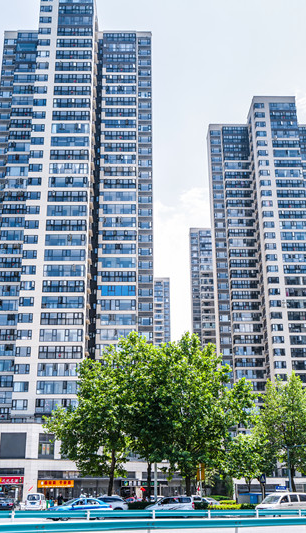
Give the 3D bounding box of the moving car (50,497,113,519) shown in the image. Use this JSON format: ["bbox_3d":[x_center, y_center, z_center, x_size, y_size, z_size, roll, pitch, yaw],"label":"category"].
[{"bbox_3d":[-4.886,15.662,40.384,4.500,1.480,1.740,15,-25,-35],"label":"moving car"}]

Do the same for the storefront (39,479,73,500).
[{"bbox_3d":[-13.623,32.460,89.850,5.029,3.309,5.000,0,-21,0],"label":"storefront"}]

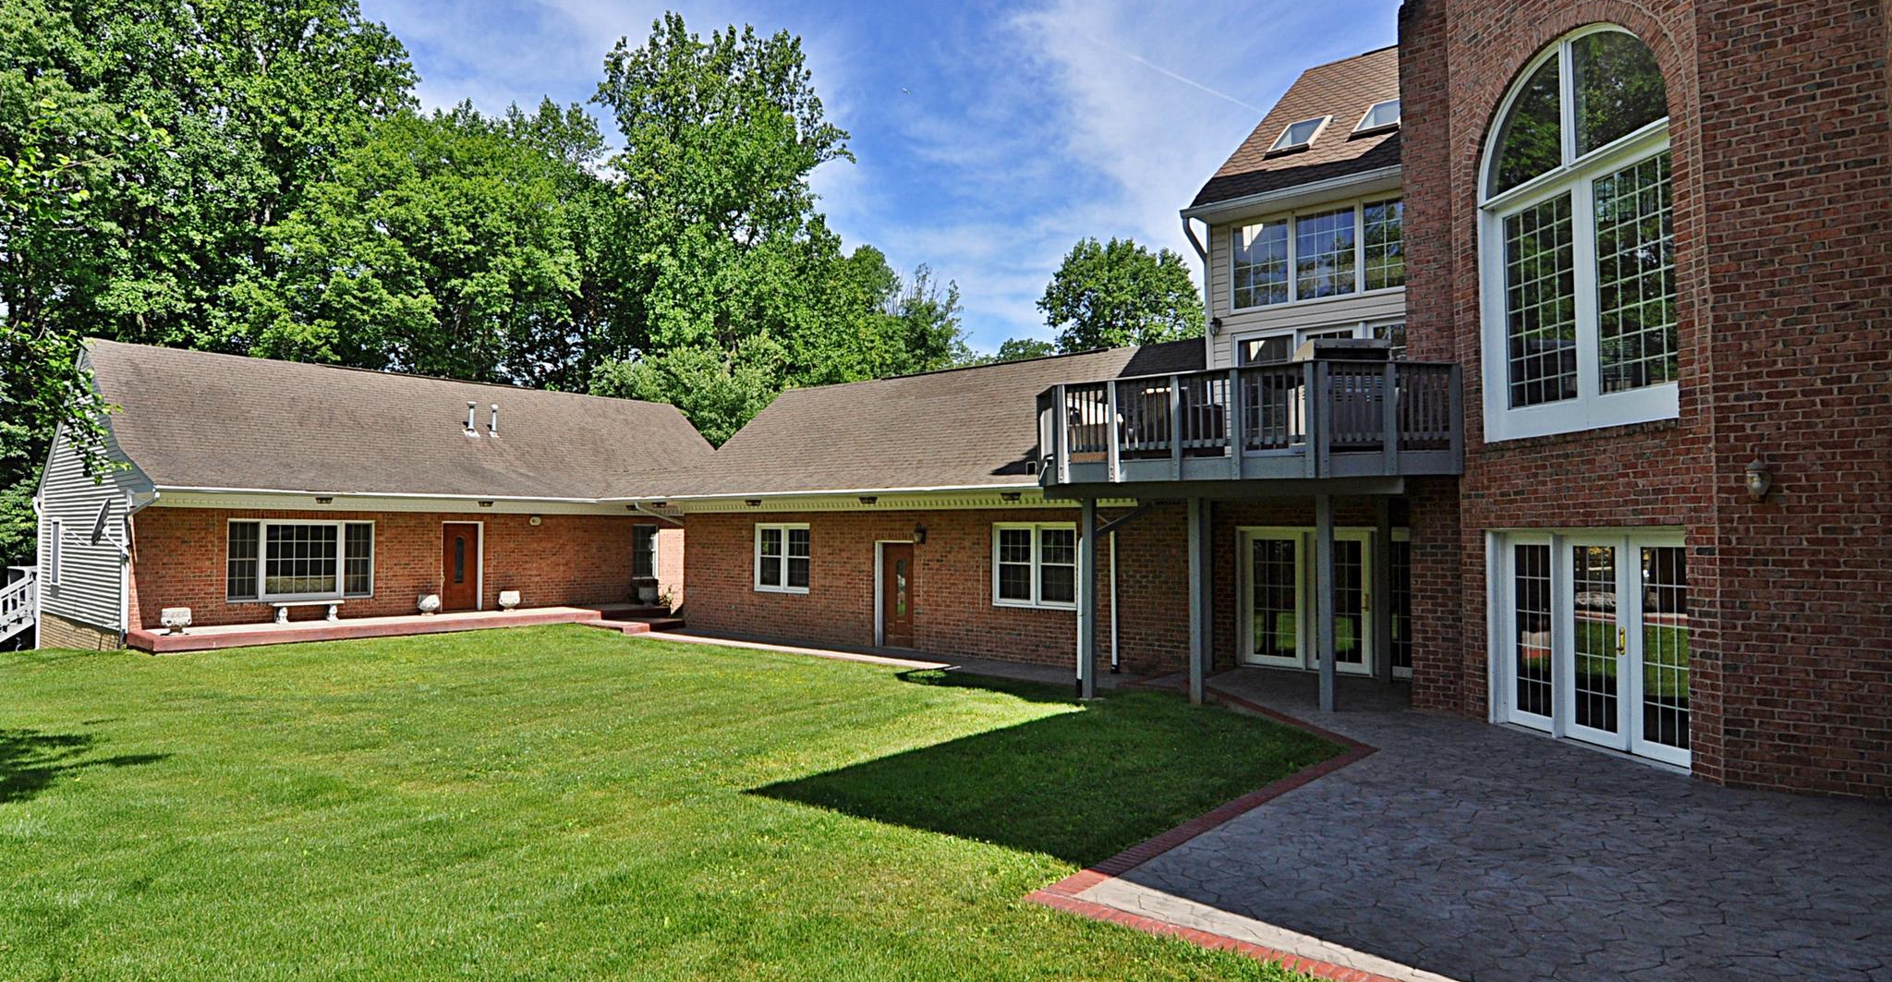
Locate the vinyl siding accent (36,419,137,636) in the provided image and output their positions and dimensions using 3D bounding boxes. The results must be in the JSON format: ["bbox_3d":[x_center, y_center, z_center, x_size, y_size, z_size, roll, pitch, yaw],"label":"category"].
[{"bbox_3d":[-18.381,0.224,17.820,7.200,4.900,0.150,-1,-3,35],"label":"vinyl siding accent"}]

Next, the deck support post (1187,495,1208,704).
[{"bbox_3d":[3.050,1.333,10.246,0.140,2.541,0.140,-1,-3,35],"label":"deck support post"}]

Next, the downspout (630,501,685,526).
[{"bbox_3d":[-6.771,0.537,19.700,1.150,0.580,0.200,0,-2,0],"label":"downspout"}]

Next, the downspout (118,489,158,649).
[{"bbox_3d":[-14.770,1.383,15.402,0.900,3.000,0.140,-1,-2,27],"label":"downspout"}]

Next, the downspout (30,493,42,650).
[{"bbox_3d":[-21.614,1.935,20.000,0.130,3.700,0.130,-1,-3,35],"label":"downspout"}]

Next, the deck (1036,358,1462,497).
[{"bbox_3d":[3.735,-0.580,10.599,4.750,1.300,3.750,-1,-3,35],"label":"deck"}]

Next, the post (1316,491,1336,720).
[{"bbox_3d":[4.261,1.254,9.412,0.140,2.458,0.140,-1,-3,35],"label":"post"}]

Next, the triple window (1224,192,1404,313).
[{"bbox_3d":[5.361,-3.339,11.948,2.620,1.370,0.120,-2,-3,34],"label":"triple window"}]

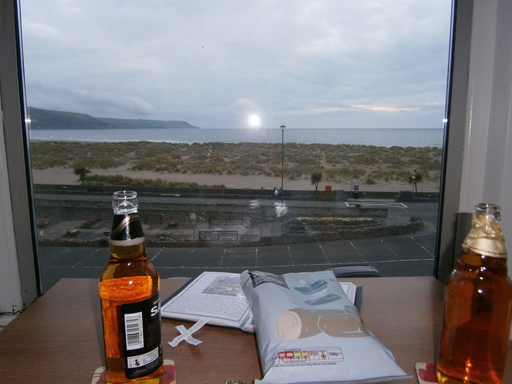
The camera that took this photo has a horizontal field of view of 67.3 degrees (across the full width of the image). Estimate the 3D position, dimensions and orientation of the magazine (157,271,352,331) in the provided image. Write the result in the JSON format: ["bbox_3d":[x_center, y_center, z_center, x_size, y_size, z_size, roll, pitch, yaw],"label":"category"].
[{"bbox_3d":[0.023,0.192,0.693,0.318,0.017,0.204,2,10,14],"label":"magazine"}]

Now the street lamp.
[{"bbox_3d":[3.190,-3.280,45.550,0.680,9.200,0.680,0,9,0],"label":"street lamp"}]

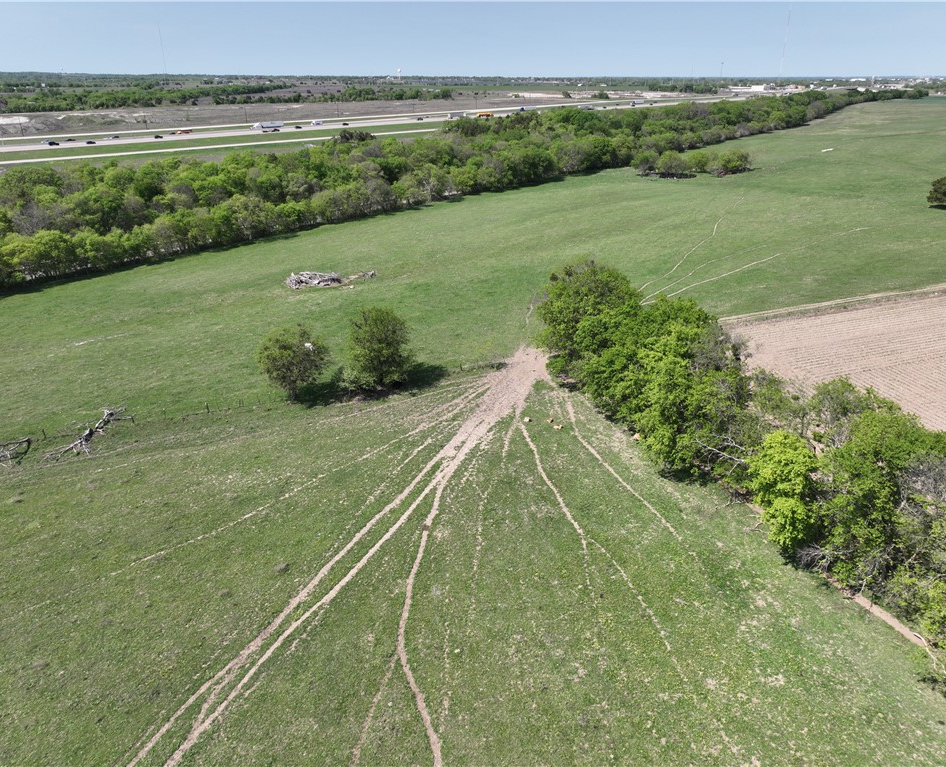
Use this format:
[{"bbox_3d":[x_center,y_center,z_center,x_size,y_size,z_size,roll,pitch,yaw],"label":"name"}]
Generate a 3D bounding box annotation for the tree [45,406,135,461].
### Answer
[{"bbox_3d":[-42.839,5.516,79.798,4.600,1.700,10.600,10,25,21],"label":"tree"}]

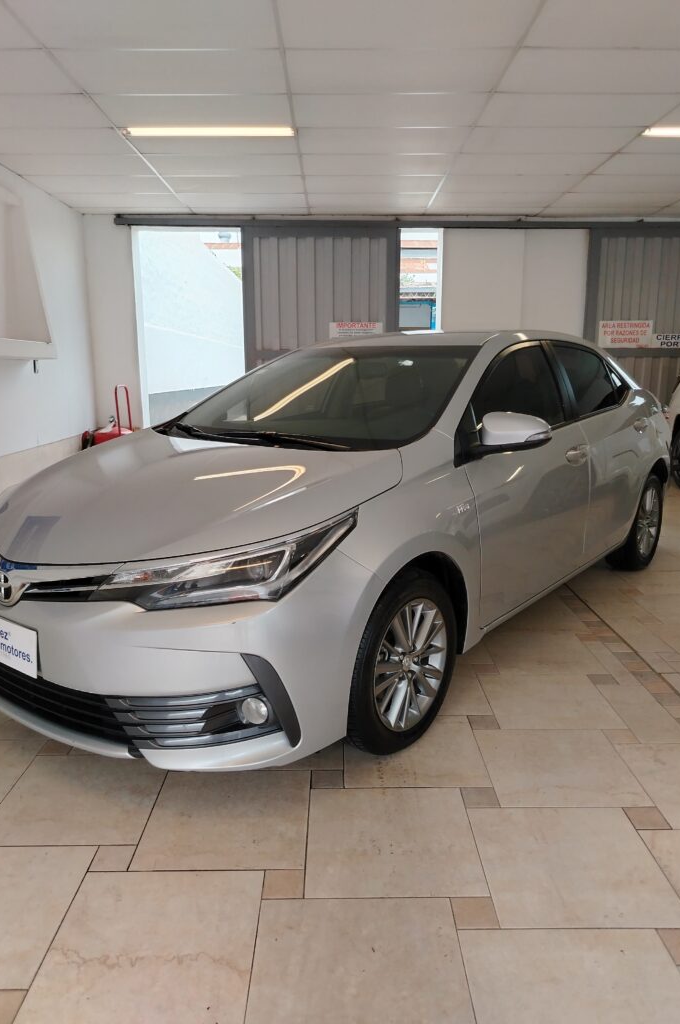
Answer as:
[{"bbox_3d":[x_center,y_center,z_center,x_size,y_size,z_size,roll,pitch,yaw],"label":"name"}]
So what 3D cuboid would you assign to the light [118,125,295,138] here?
[{"bbox_3d":[-0.894,-2.604,4.859,1.196,0.070,0.120,0,11,0],"label":"light"}]

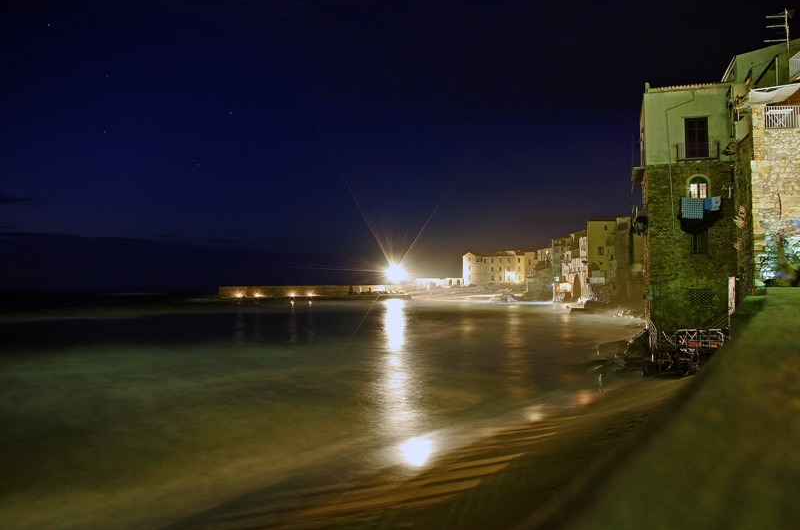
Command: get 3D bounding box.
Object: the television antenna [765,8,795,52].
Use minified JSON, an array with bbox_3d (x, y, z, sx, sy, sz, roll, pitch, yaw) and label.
[{"bbox_3d":[21.157,-13.073,33.500,1.500,2.300,0.600,0,-2,3],"label":"television antenna"}]

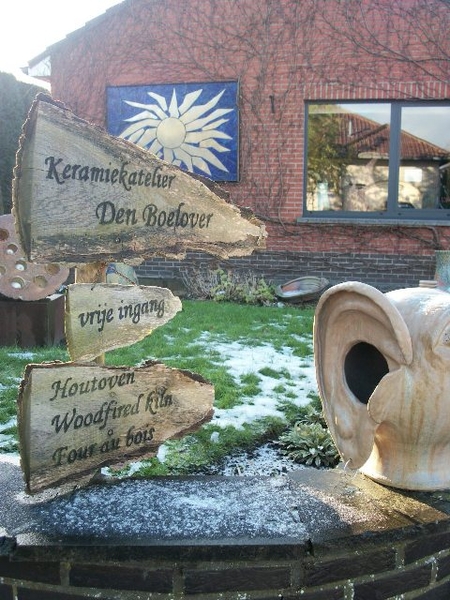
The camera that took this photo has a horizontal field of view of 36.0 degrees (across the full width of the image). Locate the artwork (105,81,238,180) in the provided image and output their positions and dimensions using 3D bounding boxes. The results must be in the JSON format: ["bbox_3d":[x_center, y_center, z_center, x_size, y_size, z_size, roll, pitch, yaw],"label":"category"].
[{"bbox_3d":[-0.727,-2.278,9.450,1.888,1.333,0.050,3,10,14],"label":"artwork"}]

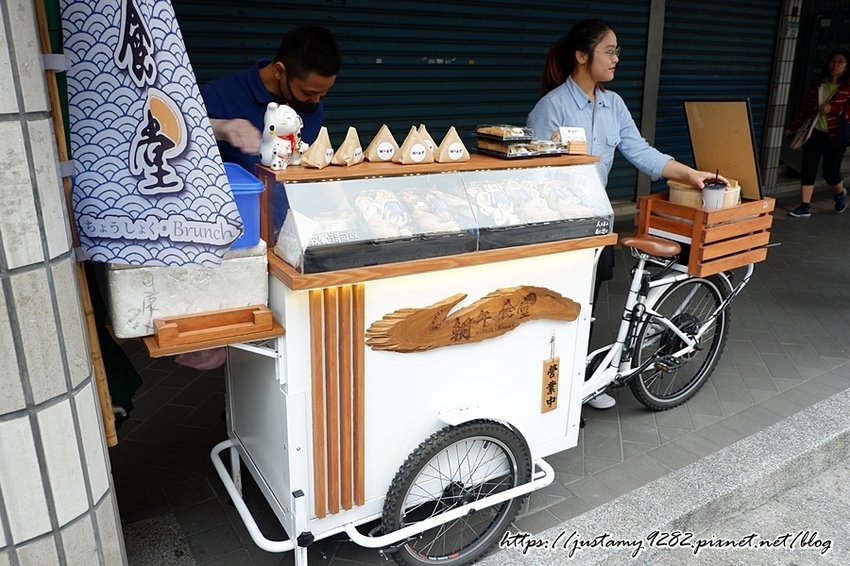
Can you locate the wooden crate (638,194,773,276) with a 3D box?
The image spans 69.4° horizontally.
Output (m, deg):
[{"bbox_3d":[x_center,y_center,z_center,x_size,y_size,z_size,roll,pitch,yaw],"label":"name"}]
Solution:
[{"bbox_3d":[1.197,-0.226,2.641,0.522,0.263,0.318,-10,20,-33],"label":"wooden crate"}]

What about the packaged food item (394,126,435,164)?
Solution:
[{"bbox_3d":[-0.030,-0.346,1.539,0.089,0.089,0.050,-9,19,-30],"label":"packaged food item"}]

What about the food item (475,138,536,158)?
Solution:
[{"bbox_3d":[0.234,-0.381,1.752,0.114,0.040,0.129,-9,19,-31],"label":"food item"}]

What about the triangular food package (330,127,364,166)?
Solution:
[{"bbox_3d":[-0.203,-0.358,1.610,0.056,0.098,0.092,7,18,20],"label":"triangular food package"}]

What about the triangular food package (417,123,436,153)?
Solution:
[{"bbox_3d":[-0.005,-0.389,1.700,0.092,0.098,0.056,-12,21,-37],"label":"triangular food package"}]

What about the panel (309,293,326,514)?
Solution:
[{"bbox_3d":[-0.263,0.310,1.518,0.020,0.630,0.024,-9,19,-30],"label":"panel"}]

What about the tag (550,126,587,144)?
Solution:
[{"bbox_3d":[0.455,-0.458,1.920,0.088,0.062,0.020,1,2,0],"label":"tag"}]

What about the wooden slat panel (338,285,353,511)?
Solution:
[{"bbox_3d":[-0.196,0.288,1.510,0.020,0.607,0.025,-9,20,-31],"label":"wooden slat panel"}]

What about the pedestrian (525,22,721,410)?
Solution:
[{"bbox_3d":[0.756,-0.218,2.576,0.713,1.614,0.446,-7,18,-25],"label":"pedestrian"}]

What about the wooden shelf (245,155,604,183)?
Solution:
[{"bbox_3d":[0.042,-0.330,1.706,1.000,0.018,0.212,-9,19,-30],"label":"wooden shelf"}]

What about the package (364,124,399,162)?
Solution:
[{"bbox_3d":[-0.113,-0.352,1.544,0.089,0.089,0.050,-8,18,-26],"label":"package"}]

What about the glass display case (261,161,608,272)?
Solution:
[{"bbox_3d":[0.081,-0.210,1.612,0.970,0.208,0.257,-9,20,-31],"label":"glass display case"}]

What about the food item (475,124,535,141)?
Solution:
[{"bbox_3d":[0.241,-0.448,1.840,0.128,0.045,0.158,-9,19,-30],"label":"food item"}]

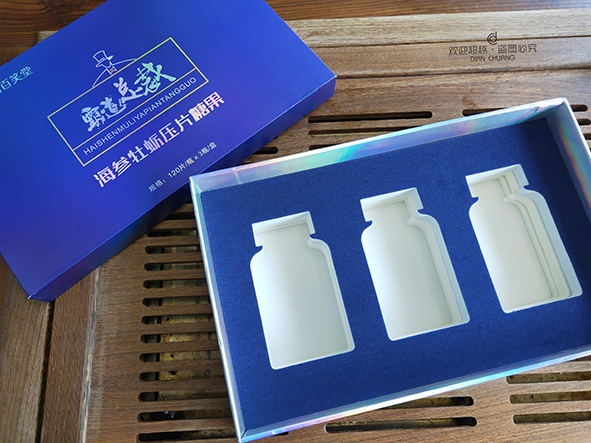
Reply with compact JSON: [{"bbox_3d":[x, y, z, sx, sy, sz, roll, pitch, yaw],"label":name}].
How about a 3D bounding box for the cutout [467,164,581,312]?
[{"bbox_3d":[0.163,0.014,0.304,0.059,0.033,0.103,-13,76,-3],"label":"cutout"}]

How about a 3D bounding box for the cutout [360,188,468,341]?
[{"bbox_3d":[0.082,0.032,0.300,0.059,0.033,0.103,-13,76,-3],"label":"cutout"}]

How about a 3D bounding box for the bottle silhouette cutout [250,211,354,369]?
[{"bbox_3d":[0.001,0.050,0.296,0.059,0.033,0.103,-13,76,-3],"label":"bottle silhouette cutout"}]

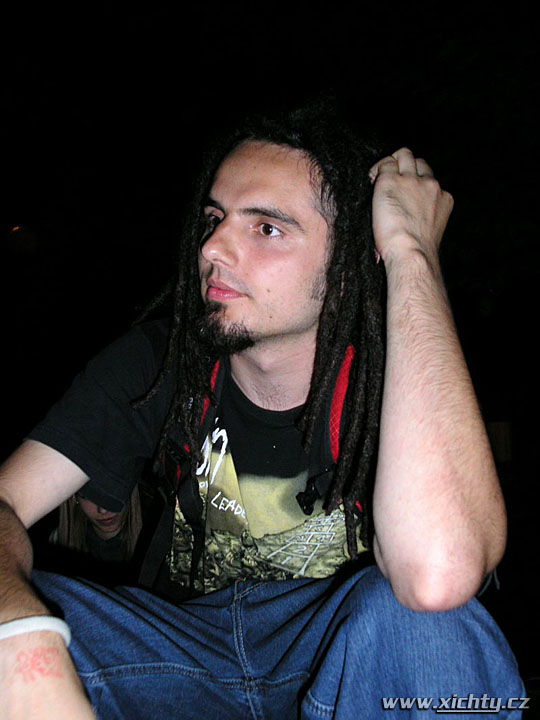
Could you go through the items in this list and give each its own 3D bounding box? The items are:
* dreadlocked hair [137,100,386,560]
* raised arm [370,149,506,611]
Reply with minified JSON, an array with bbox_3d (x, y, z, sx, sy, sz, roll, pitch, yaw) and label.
[{"bbox_3d":[-0.012,-0.040,0.840,0.250,0.460,0.260,9,14,39],"label":"dreadlocked hair"},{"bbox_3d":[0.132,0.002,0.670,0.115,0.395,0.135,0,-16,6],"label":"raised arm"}]

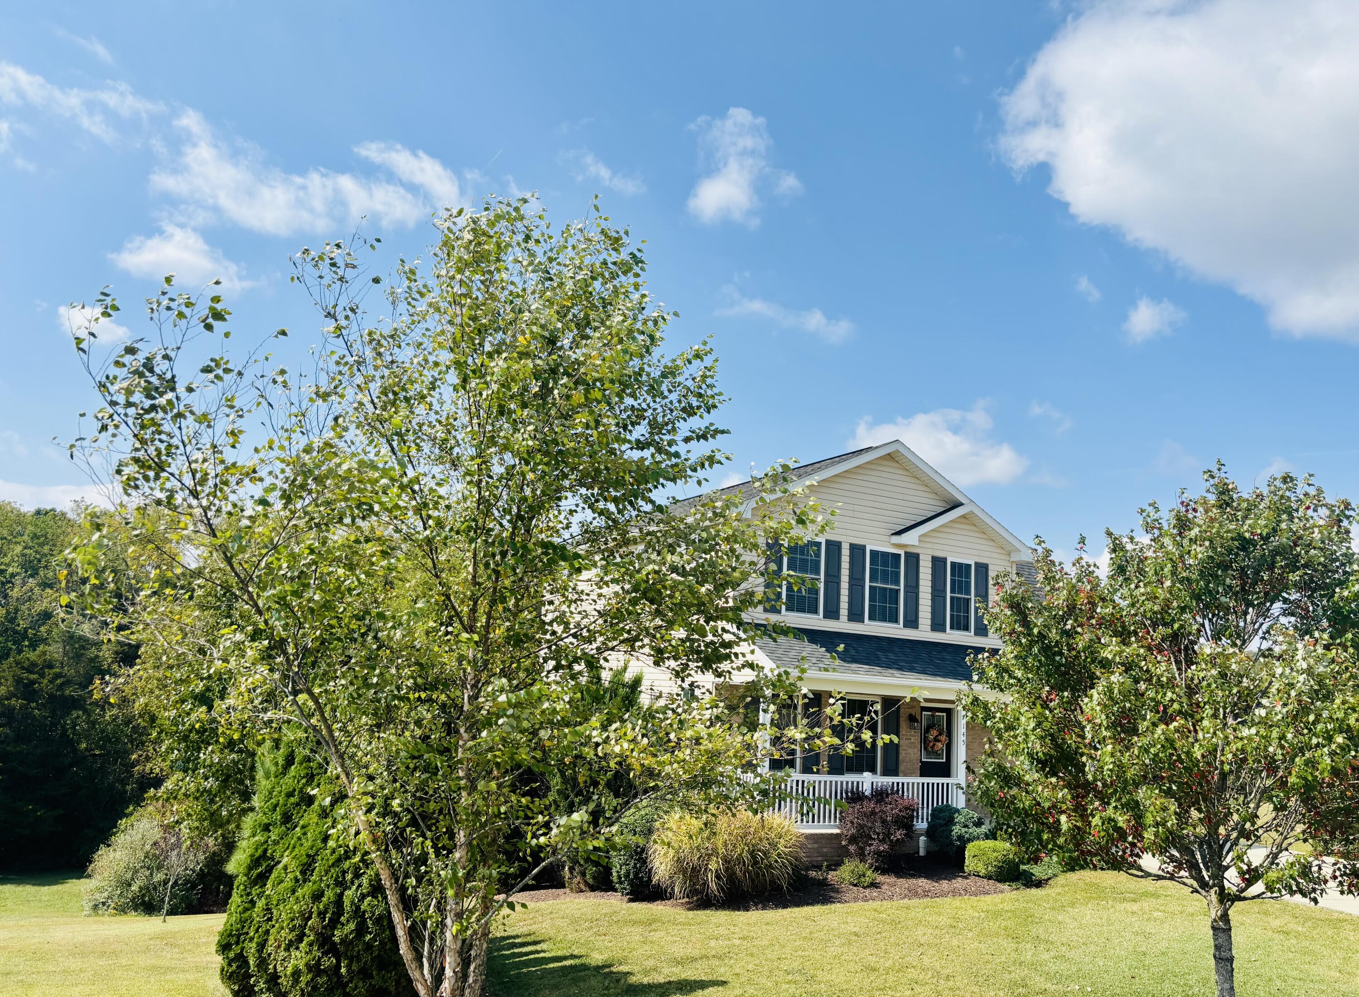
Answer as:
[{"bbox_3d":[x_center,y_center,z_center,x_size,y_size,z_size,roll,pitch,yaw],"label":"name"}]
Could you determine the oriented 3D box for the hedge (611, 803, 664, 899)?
[{"bbox_3d":[-0.530,4.718,13.600,0.850,1.200,0.850,3,-11,1],"label":"hedge"}]

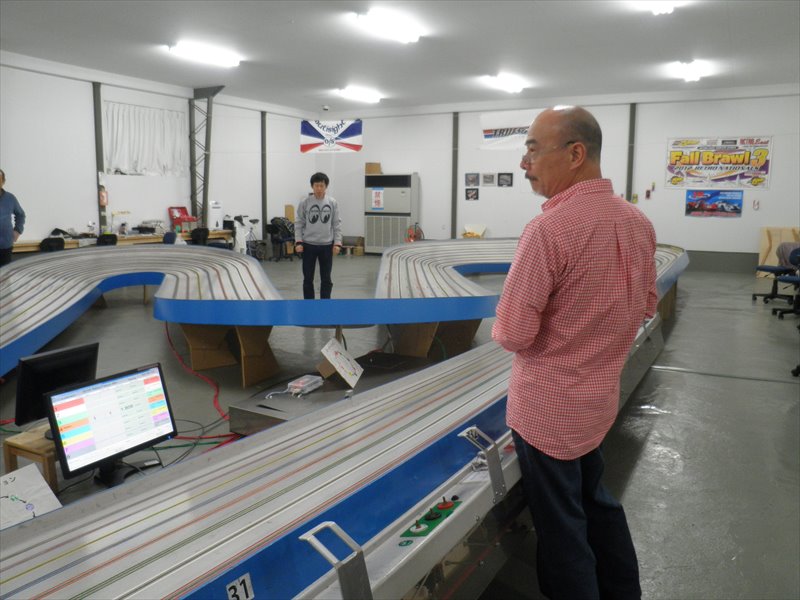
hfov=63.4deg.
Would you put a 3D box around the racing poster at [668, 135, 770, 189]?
[{"bbox_3d":[6.112,-2.639,12.474,1.820,0.980,0.020,5,10,28],"label":"racing poster"}]

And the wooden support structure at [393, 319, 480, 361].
[{"bbox_3d":[0.279,0.356,5.291,0.450,0.500,0.580,-8,12,-42],"label":"wooden support structure"}]

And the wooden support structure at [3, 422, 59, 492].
[{"bbox_3d":[-1.467,0.782,2.769,0.275,0.420,0.310,4,10,21],"label":"wooden support structure"}]

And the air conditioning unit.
[{"bbox_3d":[-0.176,-2.029,15.620,1.235,1.933,0.480,5,10,28],"label":"air conditioning unit"}]

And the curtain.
[{"bbox_3d":[-4.628,-2.949,12.026,0.100,1.240,1.930,5,10,28],"label":"curtain"}]

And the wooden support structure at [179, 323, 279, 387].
[{"bbox_3d":[-1.362,0.362,5.144,0.720,0.500,0.620,5,10,28],"label":"wooden support structure"}]

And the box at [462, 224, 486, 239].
[{"bbox_3d":[1.664,-1.523,14.455,0.520,0.340,0.400,5,10,28],"label":"box"}]

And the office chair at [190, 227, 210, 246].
[{"bbox_3d":[-3.870,-0.962,12.168,0.560,0.840,0.560,7,11,33],"label":"office chair"}]

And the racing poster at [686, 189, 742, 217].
[{"bbox_3d":[6.116,-1.876,12.590,0.990,0.500,0.020,5,10,28],"label":"racing poster"}]

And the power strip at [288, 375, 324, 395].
[{"bbox_3d":[-0.616,0.558,4.268,0.125,0.065,0.240,5,10,28],"label":"power strip"}]

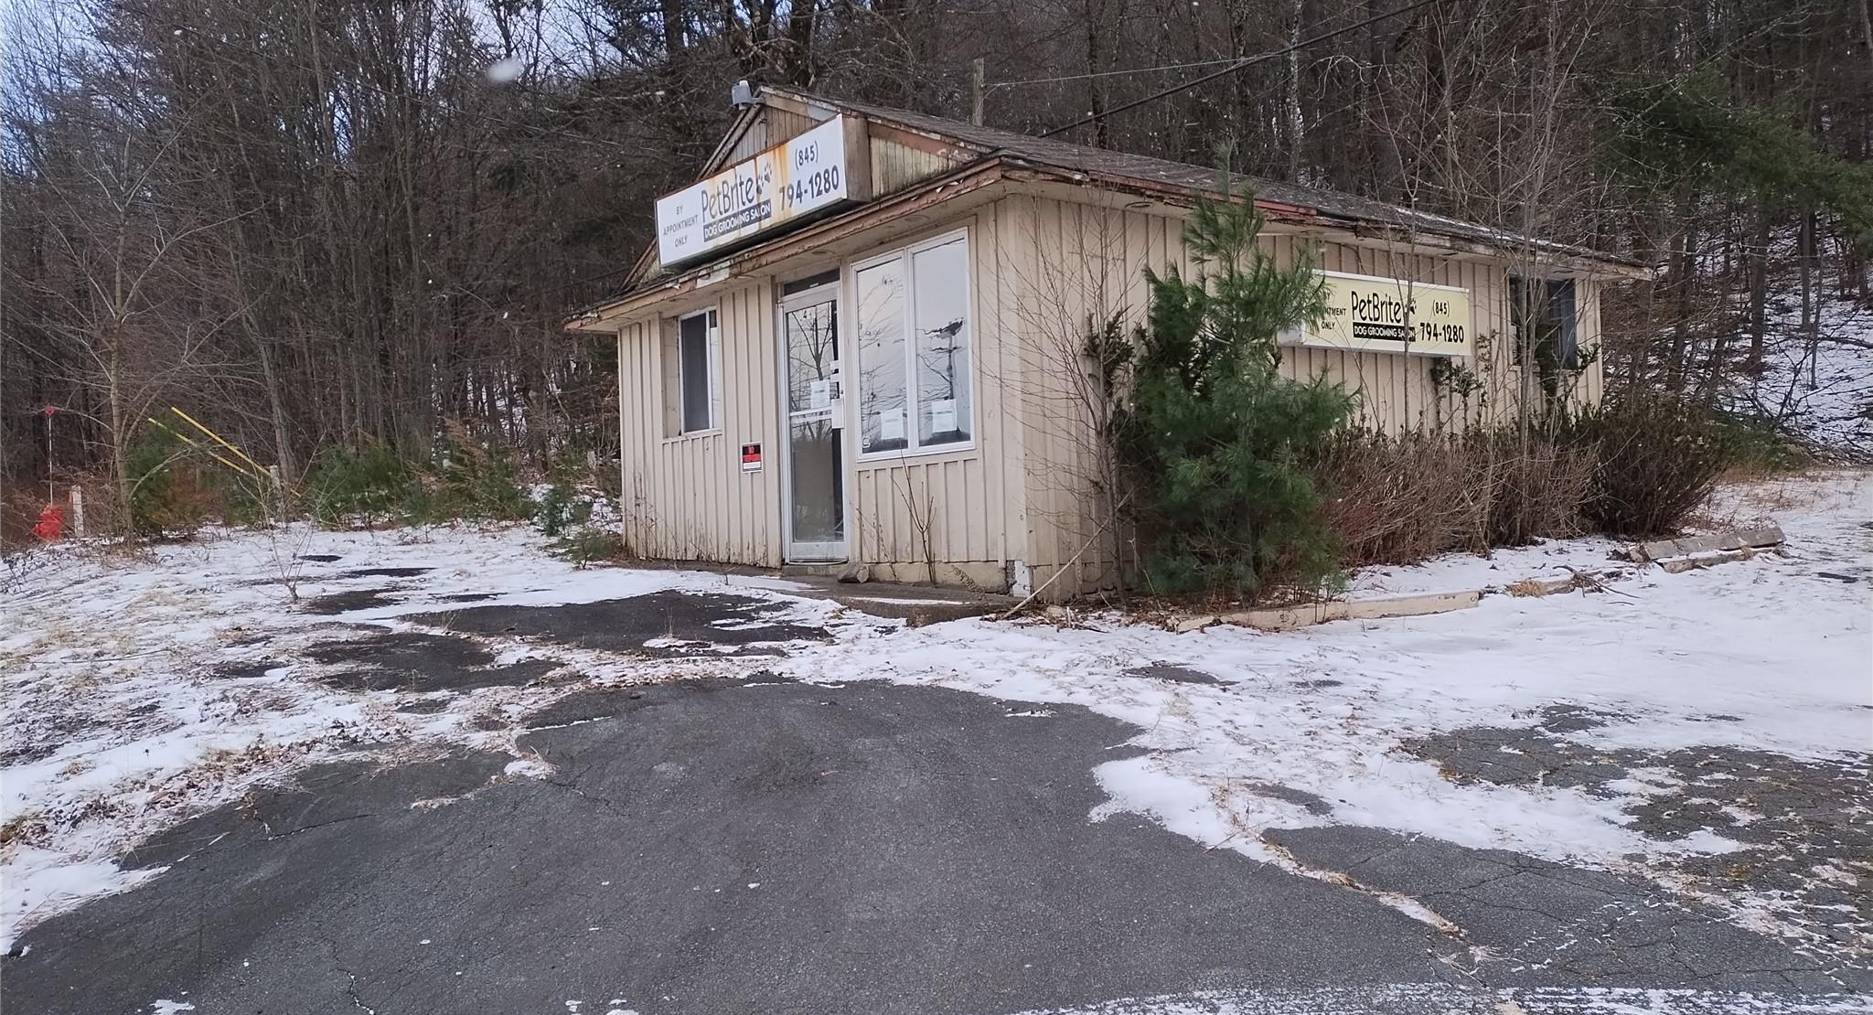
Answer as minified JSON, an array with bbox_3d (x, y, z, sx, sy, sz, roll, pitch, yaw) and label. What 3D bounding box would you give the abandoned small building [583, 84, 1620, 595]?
[{"bbox_3d":[1.573,-1.468,13.253,7.972,4.076,6.837,-2,-1,-37],"label":"abandoned small building"}]

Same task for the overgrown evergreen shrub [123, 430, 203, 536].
[{"bbox_3d":[-12.292,-0.395,21.500,1.280,1.720,1.300,-2,-1,-30],"label":"overgrown evergreen shrub"}]

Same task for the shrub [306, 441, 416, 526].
[{"bbox_3d":[-9.152,-0.395,21.500,1.750,1.340,1.500,-2,0,-23],"label":"shrub"}]

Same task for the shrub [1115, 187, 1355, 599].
[{"bbox_3d":[1.838,-0.727,8.350,1.400,2.600,1.350,-2,0,0],"label":"shrub"}]

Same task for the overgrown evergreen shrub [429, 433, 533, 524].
[{"bbox_3d":[-6.919,-0.421,20.500,1.550,1.340,1.400,-2,0,-19],"label":"overgrown evergreen shrub"}]

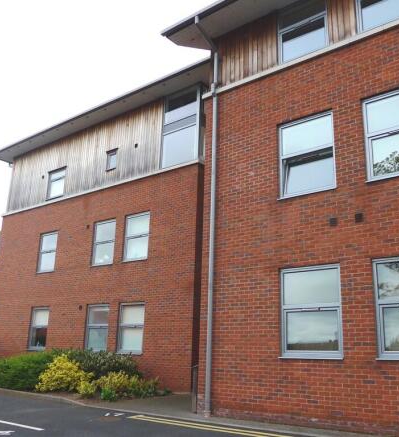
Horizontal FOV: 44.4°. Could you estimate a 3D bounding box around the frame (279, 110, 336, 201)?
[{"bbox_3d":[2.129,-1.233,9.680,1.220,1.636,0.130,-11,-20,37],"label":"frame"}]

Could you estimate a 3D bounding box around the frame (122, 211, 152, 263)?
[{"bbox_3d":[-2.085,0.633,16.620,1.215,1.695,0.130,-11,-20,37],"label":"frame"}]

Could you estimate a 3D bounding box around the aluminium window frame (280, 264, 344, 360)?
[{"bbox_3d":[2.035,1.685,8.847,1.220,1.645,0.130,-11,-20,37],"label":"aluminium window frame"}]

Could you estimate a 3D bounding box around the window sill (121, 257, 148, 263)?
[{"bbox_3d":[-2.135,1.406,16.372,1.243,0.070,0.140,-11,-20,37],"label":"window sill"}]

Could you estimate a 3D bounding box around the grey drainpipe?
[{"bbox_3d":[0.041,-0.405,10.536,0.110,8.800,0.850,-11,-20,38],"label":"grey drainpipe"}]

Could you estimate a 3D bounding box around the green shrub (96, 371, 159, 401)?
[{"bbox_3d":[-1.870,4.357,12.837,1.020,0.640,1.180,-11,-20,37],"label":"green shrub"}]

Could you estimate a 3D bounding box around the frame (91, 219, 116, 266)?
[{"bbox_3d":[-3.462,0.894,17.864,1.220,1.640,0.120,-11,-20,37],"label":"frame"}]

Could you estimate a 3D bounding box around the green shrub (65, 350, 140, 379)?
[{"bbox_3d":[-2.955,4.619,14.860,2.050,1.060,1.200,-11,-20,37],"label":"green shrub"}]

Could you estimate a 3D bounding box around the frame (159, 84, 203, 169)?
[{"bbox_3d":[-0.620,-3.115,16.761,1.650,2.750,0.150,-11,-20,37],"label":"frame"}]

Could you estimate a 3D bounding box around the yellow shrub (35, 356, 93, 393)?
[{"bbox_3d":[-3.871,4.398,13.900,1.600,1.050,1.350,6,-16,-14],"label":"yellow shrub"}]

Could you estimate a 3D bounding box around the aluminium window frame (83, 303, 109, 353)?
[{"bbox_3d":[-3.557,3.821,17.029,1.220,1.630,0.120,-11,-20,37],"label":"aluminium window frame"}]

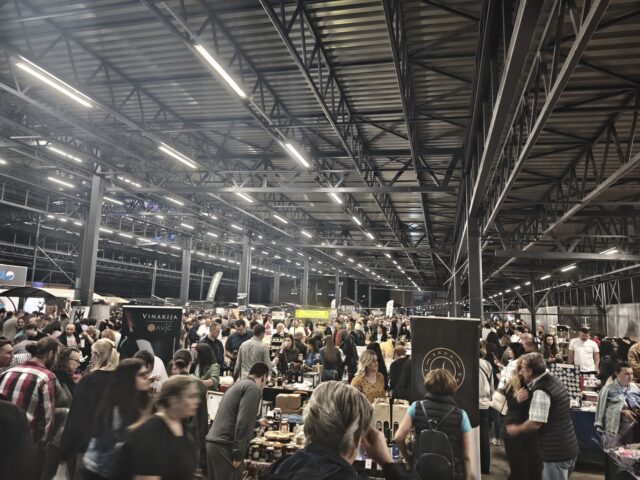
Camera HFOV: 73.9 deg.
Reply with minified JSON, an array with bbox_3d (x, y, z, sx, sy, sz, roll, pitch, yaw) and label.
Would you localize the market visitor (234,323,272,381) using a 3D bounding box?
[{"bbox_3d":[-0.930,2.146,6.265,0.530,1.770,0.380,-2,-9,18],"label":"market visitor"}]

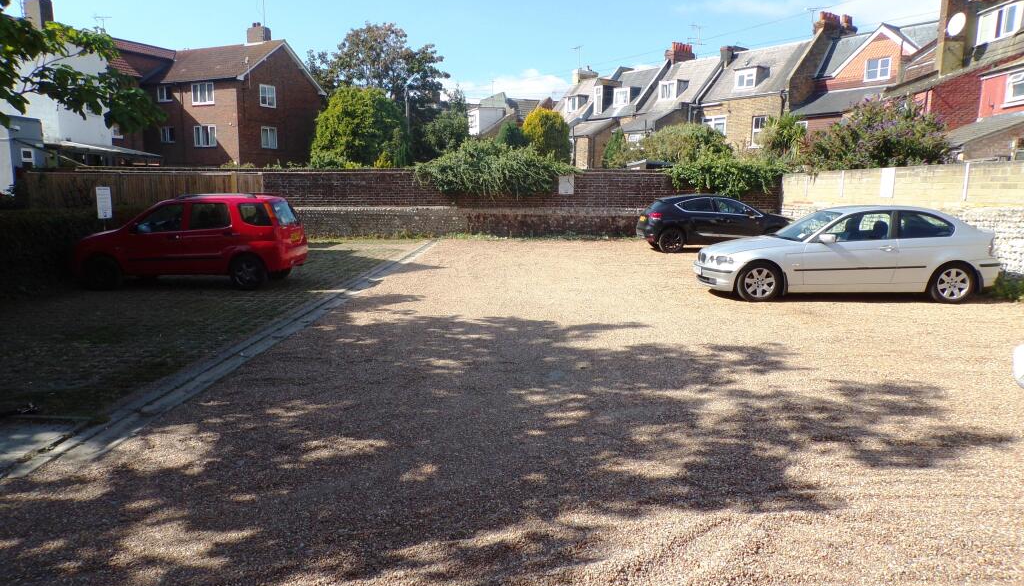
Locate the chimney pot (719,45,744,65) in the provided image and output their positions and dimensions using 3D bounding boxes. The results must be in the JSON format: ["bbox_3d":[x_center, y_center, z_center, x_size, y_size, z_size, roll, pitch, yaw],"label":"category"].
[{"bbox_3d":[10.768,-11.495,34.618,1.200,1.100,0.600,-6,10,-36],"label":"chimney pot"}]

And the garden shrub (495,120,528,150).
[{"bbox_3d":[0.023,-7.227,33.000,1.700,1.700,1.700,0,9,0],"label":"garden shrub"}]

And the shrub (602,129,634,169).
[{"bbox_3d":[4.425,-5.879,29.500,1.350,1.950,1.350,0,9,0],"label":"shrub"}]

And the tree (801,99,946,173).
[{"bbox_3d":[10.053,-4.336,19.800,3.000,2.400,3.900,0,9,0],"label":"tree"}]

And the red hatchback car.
[{"bbox_3d":[-5.380,-0.910,12.050,3.750,1.580,1.620,0,8,2],"label":"red hatchback car"}]

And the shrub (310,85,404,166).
[{"bbox_3d":[-6.221,-5.733,28.973,3.800,5.300,3.600,0,8,0],"label":"shrub"}]

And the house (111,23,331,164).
[{"bbox_3d":[-21.263,-11.925,49.542,12.800,12.500,9.500,4,9,23],"label":"house"}]

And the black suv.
[{"bbox_3d":[5.548,-1.935,19.355,4.275,1.530,1.830,0,9,-2],"label":"black suv"}]

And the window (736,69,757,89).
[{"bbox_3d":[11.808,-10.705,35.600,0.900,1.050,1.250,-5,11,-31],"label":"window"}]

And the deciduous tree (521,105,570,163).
[{"bbox_3d":[1.324,-5.215,27.533,1.900,4.000,1.900,0,8,0],"label":"deciduous tree"}]

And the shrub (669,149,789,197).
[{"bbox_3d":[6.196,-3.365,20.428,3.400,1.500,1.300,0,8,0],"label":"shrub"}]

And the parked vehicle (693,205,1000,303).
[{"bbox_3d":[5.100,-0.655,11.100,4.262,1.408,1.751,1,8,5],"label":"parked vehicle"}]

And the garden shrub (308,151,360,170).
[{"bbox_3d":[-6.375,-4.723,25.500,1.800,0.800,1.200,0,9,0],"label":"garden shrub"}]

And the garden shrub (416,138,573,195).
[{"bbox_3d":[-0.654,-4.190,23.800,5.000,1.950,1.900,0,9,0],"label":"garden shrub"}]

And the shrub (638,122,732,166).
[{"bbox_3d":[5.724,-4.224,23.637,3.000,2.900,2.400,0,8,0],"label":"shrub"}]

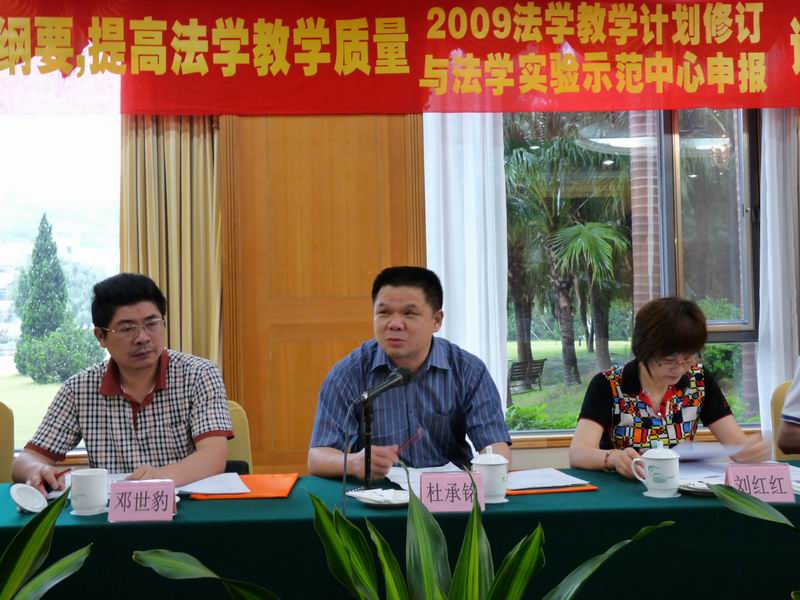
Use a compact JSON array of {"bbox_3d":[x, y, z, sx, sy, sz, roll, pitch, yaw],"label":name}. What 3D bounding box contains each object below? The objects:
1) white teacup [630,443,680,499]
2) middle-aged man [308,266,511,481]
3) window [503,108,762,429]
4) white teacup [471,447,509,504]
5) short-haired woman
[{"bbox_3d":[0.596,0.398,2.260,0.108,0.125,0.088,-1,-2,-3],"label":"white teacup"},{"bbox_3d":[0.029,0.575,2.700,0.550,1.320,0.720,-1,-2,3],"label":"middle-aged man"},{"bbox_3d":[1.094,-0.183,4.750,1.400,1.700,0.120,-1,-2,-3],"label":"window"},{"bbox_3d":[0.213,0.407,2.285,0.090,0.126,0.107,-1,-2,-3],"label":"white teacup"},{"bbox_3d":[0.747,0.608,2.720,0.520,1.225,0.700,-1,-2,-5],"label":"short-haired woman"}]

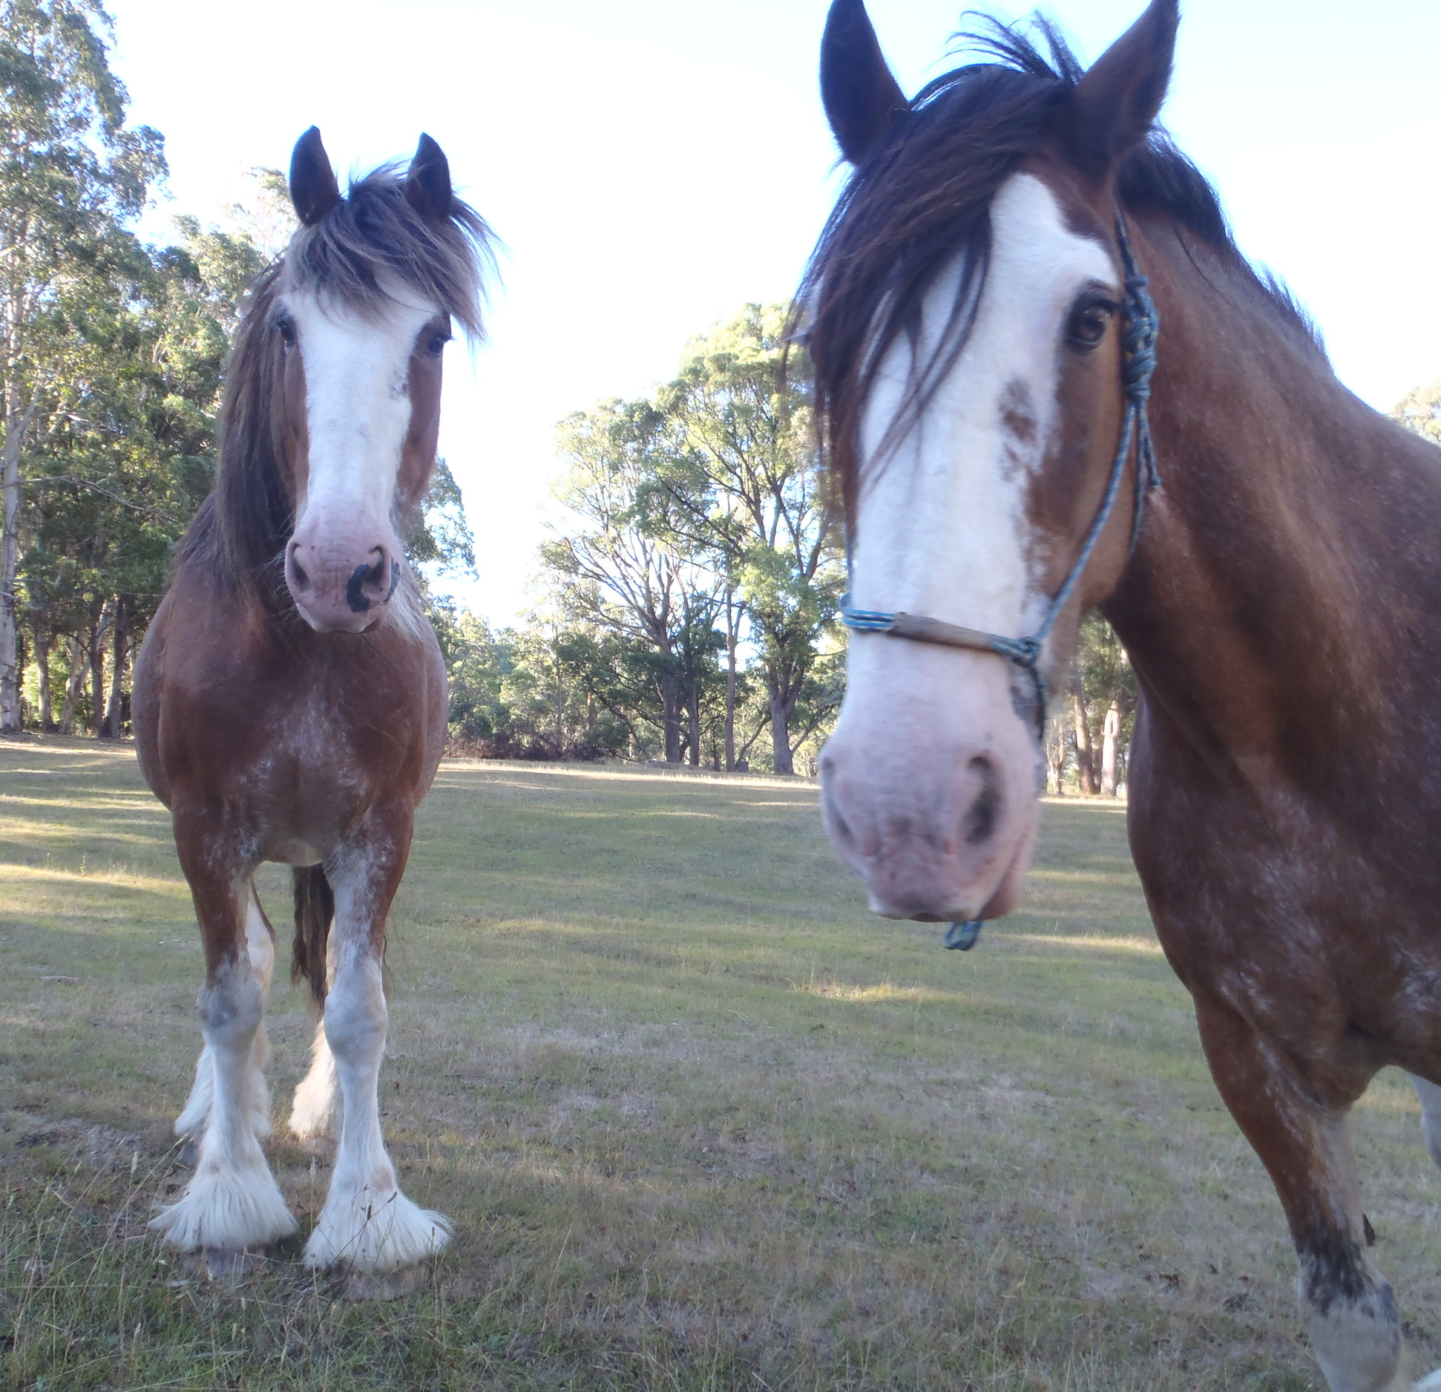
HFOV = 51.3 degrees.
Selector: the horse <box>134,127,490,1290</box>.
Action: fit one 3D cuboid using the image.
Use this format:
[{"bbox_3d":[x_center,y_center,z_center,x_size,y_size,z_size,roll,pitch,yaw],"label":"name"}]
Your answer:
[{"bbox_3d":[-0.900,0.060,3.200,0.700,2.060,2.050,2,-1,-16],"label":"horse"}]

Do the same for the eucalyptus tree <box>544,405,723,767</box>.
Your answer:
[{"bbox_3d":[-2.465,-3.378,44.000,5.397,10.709,5.200,2,-1,-3],"label":"eucalyptus tree"}]

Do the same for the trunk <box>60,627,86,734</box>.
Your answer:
[{"bbox_3d":[-17.249,-0.406,40.000,0.541,2.859,0.541,2,-1,-23],"label":"trunk"}]

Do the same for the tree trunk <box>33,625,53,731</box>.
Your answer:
[{"bbox_3d":[-18.061,-0.464,40.000,0.444,2.820,0.444,2,-1,-24],"label":"tree trunk"}]

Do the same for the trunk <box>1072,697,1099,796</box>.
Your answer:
[{"bbox_3d":[9.735,1.314,40.000,0.560,2.666,0.560,1,-1,14],"label":"trunk"}]

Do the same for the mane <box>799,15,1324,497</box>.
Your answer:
[{"bbox_3d":[0.375,-0.370,1.500,0.320,0.450,0.780,1,-1,30],"label":"mane"}]

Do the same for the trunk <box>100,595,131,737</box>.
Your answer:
[{"bbox_3d":[-15.323,-0.752,38.000,0.624,3.597,0.624,2,-1,-22],"label":"trunk"}]

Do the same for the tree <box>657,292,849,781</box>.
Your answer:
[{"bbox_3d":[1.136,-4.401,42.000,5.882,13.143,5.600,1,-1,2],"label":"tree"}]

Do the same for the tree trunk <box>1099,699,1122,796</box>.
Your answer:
[{"bbox_3d":[10.392,1.410,40.000,0.464,2.627,0.464,1,-1,15],"label":"tree trunk"}]

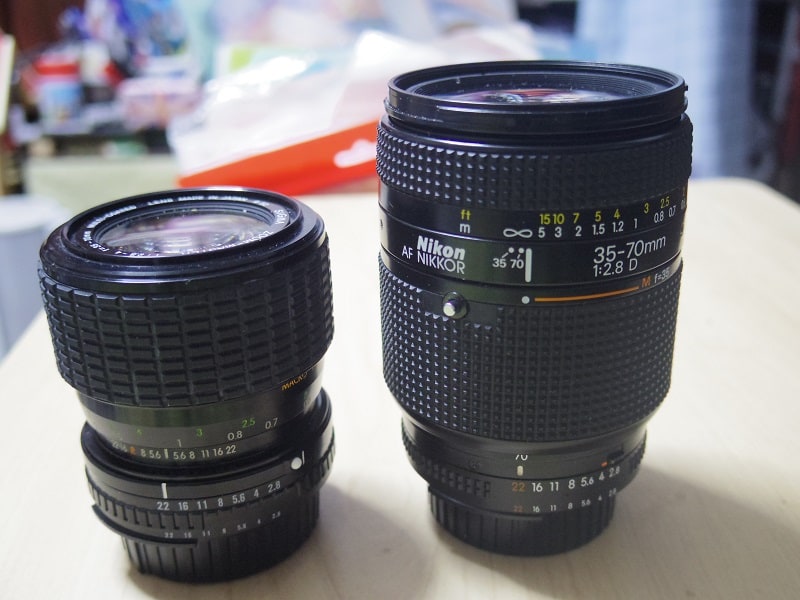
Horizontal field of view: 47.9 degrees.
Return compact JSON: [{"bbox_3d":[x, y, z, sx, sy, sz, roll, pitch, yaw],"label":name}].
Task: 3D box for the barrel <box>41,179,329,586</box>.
[{"bbox_3d":[-0.048,0.021,0.226,0.067,0.084,0.067,-2,23,0],"label":"barrel"}]

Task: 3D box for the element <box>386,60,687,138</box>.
[{"bbox_3d":[0.031,-0.047,0.207,0.068,0.007,0.068,-1,22,0],"label":"element"}]

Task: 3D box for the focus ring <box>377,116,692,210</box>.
[{"bbox_3d":[0.031,-0.037,0.211,0.072,0.013,0.072,-1,22,0],"label":"focus ring"}]

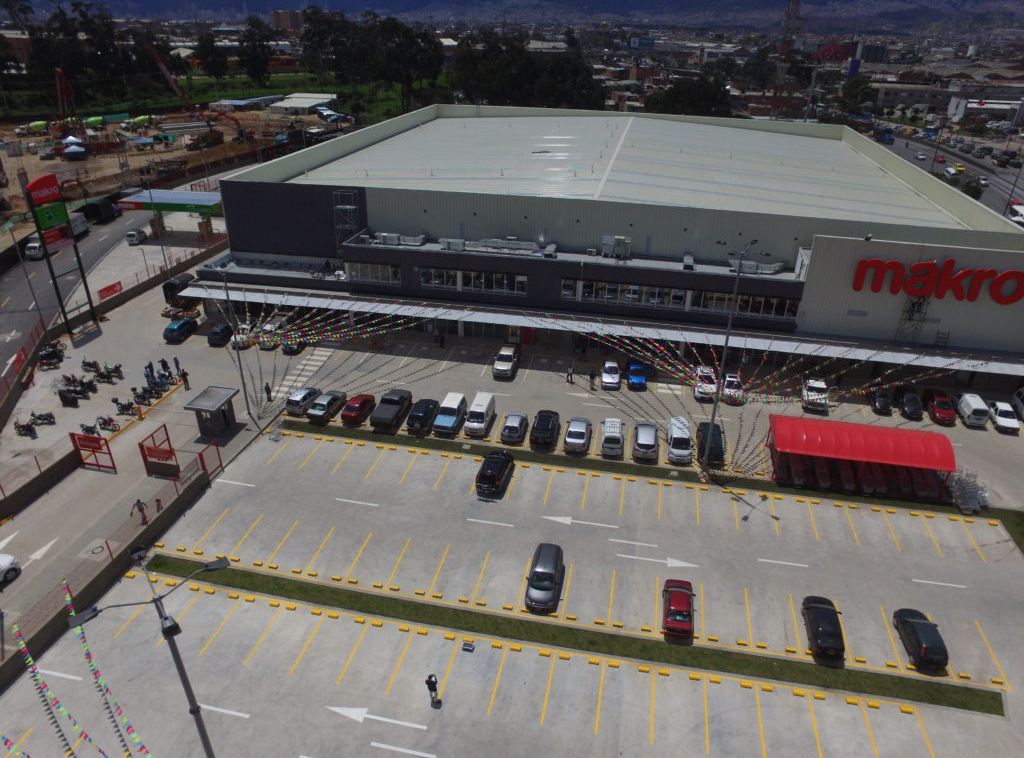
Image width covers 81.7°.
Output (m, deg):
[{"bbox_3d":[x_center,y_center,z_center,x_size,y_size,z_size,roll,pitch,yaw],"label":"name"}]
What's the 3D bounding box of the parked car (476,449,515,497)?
[{"bbox_3d":[-1.161,6.672,42.230,1.769,1.581,4.148,9,31,12],"label":"parked car"}]

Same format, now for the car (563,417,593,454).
[{"bbox_3d":[5.211,4.390,46.558,1.670,1.435,4.067,8,31,11],"label":"car"}]

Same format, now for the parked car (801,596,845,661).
[{"bbox_3d":[17.848,14.167,34.119,1.750,1.500,4.150,7,32,10],"label":"parked car"}]

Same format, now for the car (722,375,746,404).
[{"bbox_3d":[18.925,0.681,50.301,1.750,1.600,4.200,6,32,8],"label":"car"}]

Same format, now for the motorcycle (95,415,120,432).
[{"bbox_3d":[-30.502,3.353,44.626,1.950,1.080,0.720,9,32,12],"label":"motorcycle"}]

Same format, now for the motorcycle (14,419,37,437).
[{"bbox_3d":[-36.094,3.670,43.905,1.950,1.080,0.720,9,32,12],"label":"motorcycle"}]

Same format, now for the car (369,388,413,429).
[{"bbox_3d":[-10.540,2.645,52.181,1.850,1.700,4.950,7,32,10],"label":"car"}]

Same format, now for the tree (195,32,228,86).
[{"bbox_3d":[-124.943,-133.590,246.634,10.000,21.000,10.000,6,32,8],"label":"tree"}]

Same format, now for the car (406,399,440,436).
[{"bbox_3d":[-7.131,2.908,48.282,1.687,1.629,3.768,8,31,11],"label":"car"}]

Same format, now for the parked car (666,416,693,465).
[{"bbox_3d":[12.702,4.332,44.871,1.720,1.850,4.300,6,32,8],"label":"parked car"}]

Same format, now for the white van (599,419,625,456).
[{"bbox_3d":[8.417,4.803,49.165,1.600,1.750,3.800,7,32,10],"label":"white van"}]

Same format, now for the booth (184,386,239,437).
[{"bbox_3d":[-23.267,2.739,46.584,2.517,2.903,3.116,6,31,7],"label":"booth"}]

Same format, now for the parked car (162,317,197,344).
[{"bbox_3d":[-36.256,-5.369,64.893,1.680,1.480,3.950,7,32,10],"label":"parked car"}]

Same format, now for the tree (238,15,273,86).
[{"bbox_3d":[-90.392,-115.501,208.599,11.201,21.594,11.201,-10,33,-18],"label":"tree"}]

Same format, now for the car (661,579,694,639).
[{"bbox_3d":[8.961,12.264,32.107,1.650,1.420,3.900,6,32,8],"label":"car"}]

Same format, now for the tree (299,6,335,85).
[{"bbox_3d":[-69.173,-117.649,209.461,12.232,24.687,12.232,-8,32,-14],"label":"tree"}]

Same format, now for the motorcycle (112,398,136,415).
[{"bbox_3d":[-34.210,2.464,52.279,1.950,1.100,0.720,8,32,11],"label":"motorcycle"}]

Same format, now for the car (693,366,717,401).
[{"bbox_3d":[17.467,0.352,53.730,1.812,1.705,4.352,8,31,11],"label":"car"}]

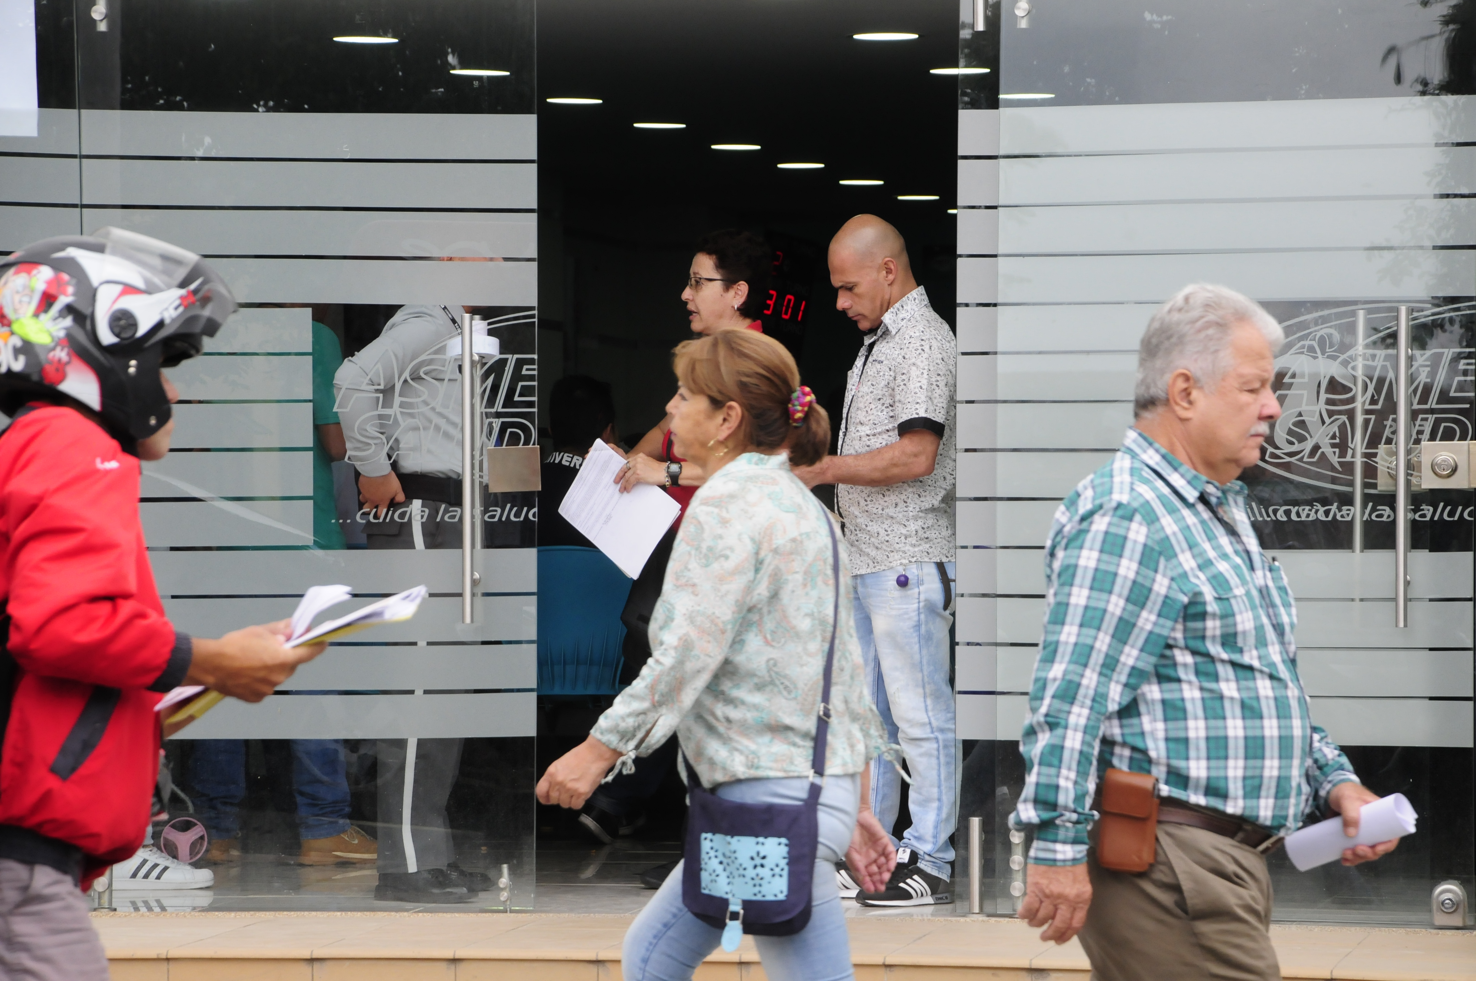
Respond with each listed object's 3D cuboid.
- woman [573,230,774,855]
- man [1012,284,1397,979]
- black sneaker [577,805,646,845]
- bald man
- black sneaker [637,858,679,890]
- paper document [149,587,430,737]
[{"bbox_3d":[-0.123,0.172,16.150,0.420,1.640,0.460,0,0,-16],"label":"woman"},{"bbox_3d":[0.646,0.551,9.000,0.520,1.690,0.600,0,0,18],"label":"man"},{"bbox_3d":[-0.361,0.929,17.900,0.110,0.115,0.260,27,0,-20],"label":"black sneaker"},{"bbox_3d":[0.348,0.168,15.600,0.400,1.670,0.500,0,0,-20],"label":"bald man"},{"bbox_3d":[-0.138,0.952,16.150,0.260,0.100,0.100,0,0,-6],"label":"black sneaker"},{"bbox_3d":[-0.558,0.186,7.900,0.360,0.075,0.230,-25,0,0],"label":"paper document"}]

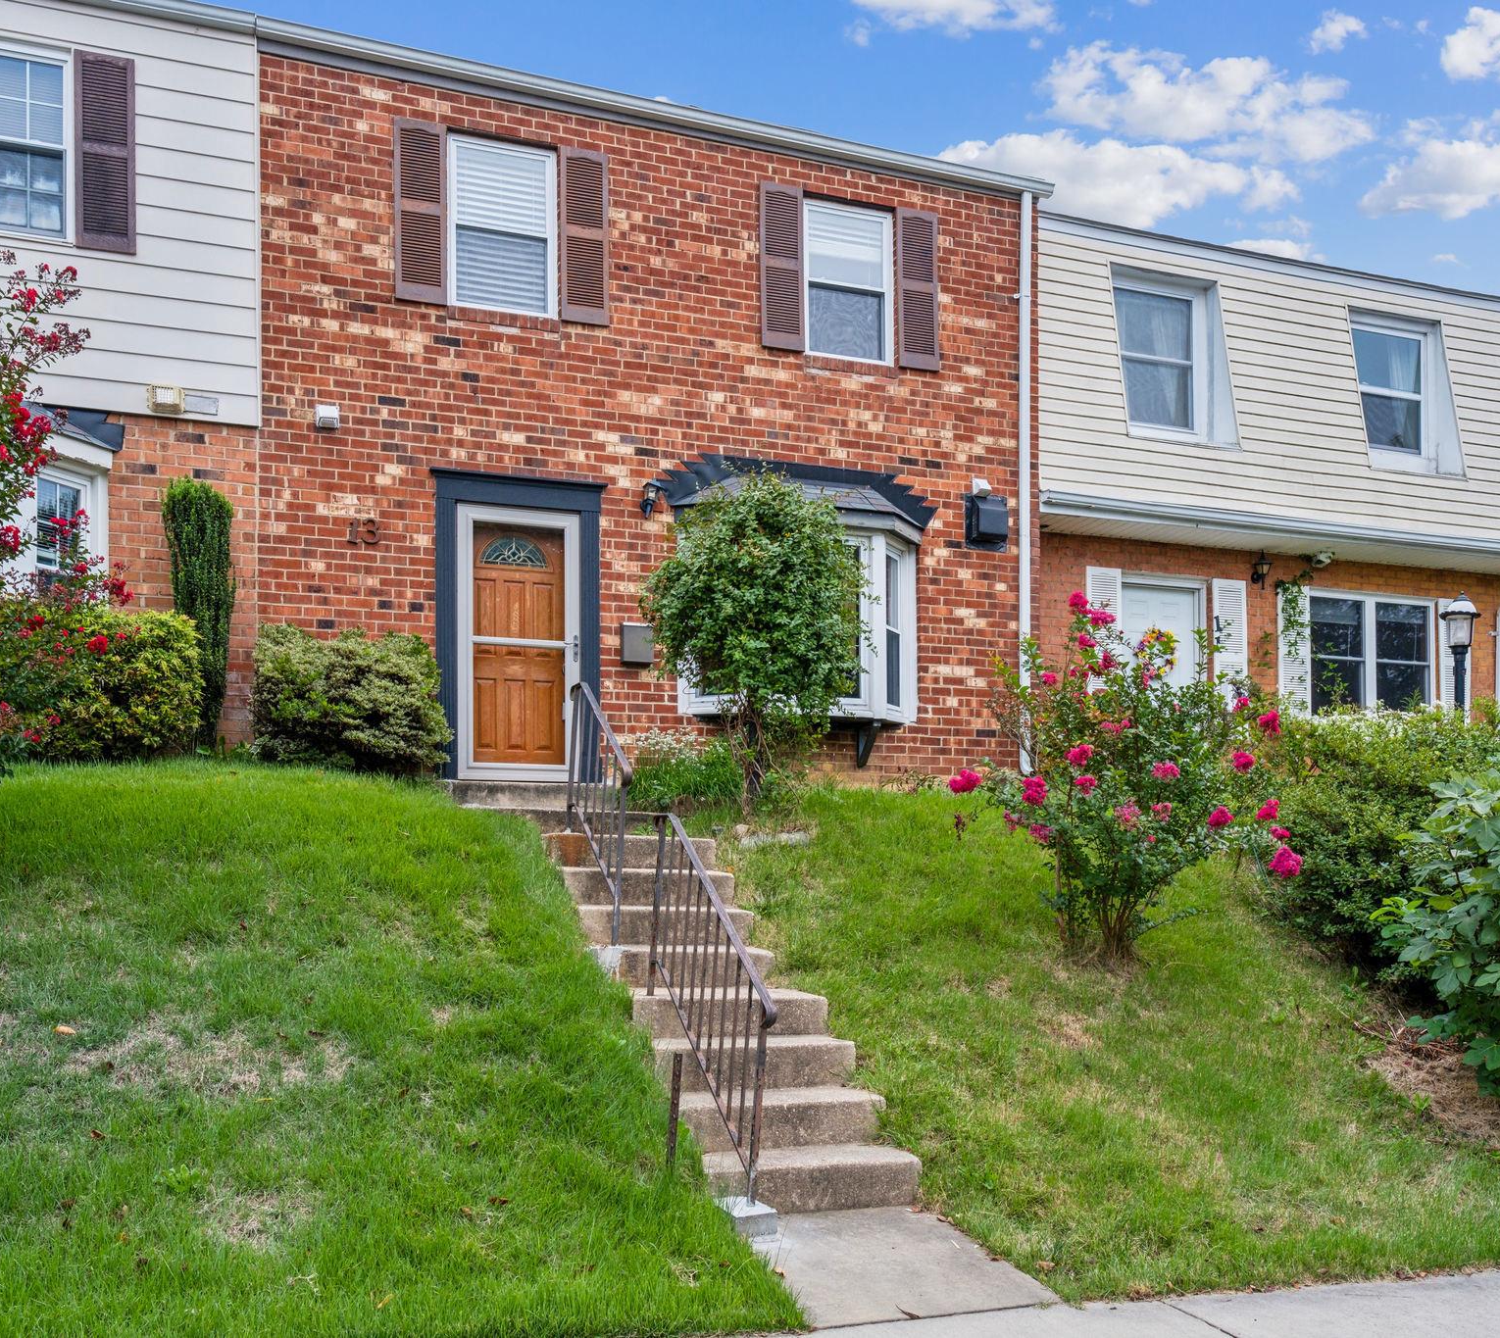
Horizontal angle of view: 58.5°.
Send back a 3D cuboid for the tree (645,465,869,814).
[{"bbox_3d":[0.016,-0.194,9.200,1.450,2.280,1.400,0,-4,0],"label":"tree"}]

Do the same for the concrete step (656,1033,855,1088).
[{"bbox_3d":[-0.026,1.794,6.067,0.940,0.190,0.360,2,-4,-19],"label":"concrete step"}]

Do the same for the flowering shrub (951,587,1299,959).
[{"bbox_3d":[2.134,0.624,7.600,1.850,2.050,1.750,2,-4,-19],"label":"flowering shrub"}]

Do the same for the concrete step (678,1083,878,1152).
[{"bbox_3d":[0.081,1.951,5.745,0.940,0.190,0.360,2,-4,-19],"label":"concrete step"}]

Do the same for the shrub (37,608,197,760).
[{"bbox_3d":[-4.041,0.120,8.500,1.100,1.000,1.000,2,-4,-19],"label":"shrub"}]

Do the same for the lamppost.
[{"bbox_3d":[5.185,0.435,9.730,0.290,2.000,0.290,2,-4,-19],"label":"lamppost"}]

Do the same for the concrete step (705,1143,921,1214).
[{"bbox_3d":[0.190,2.102,5.421,0.940,0.190,0.360,2,-4,-19],"label":"concrete step"}]

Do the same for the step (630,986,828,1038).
[{"bbox_3d":[-0.178,1.690,6.519,0.940,0.190,0.660,2,-4,-19],"label":"step"}]

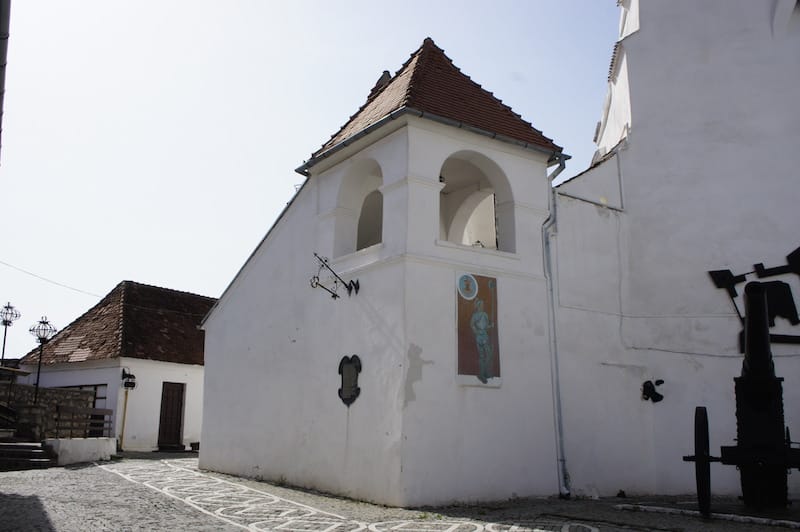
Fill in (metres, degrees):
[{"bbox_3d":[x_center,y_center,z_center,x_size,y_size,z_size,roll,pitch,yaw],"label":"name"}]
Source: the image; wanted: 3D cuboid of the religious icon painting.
[{"bbox_3d":[1.679,1.351,15.488,1.140,2.360,0.050,9,-15,-35],"label":"religious icon painting"}]

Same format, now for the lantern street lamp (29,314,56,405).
[{"bbox_3d":[-9.088,2.399,18.600,0.660,2.160,0.660,6,-13,-24],"label":"lantern street lamp"}]

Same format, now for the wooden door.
[{"bbox_3d":[-7.741,5.060,24.800,0.100,2.150,1.020,-7,-14,28],"label":"wooden door"}]

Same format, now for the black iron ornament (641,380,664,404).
[{"bbox_3d":[5.996,2.957,17.400,0.540,0.540,0.130,4,-13,-18],"label":"black iron ornament"}]

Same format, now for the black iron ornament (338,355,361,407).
[{"bbox_3d":[-1.076,2.436,15.528,0.080,1.070,0.740,9,-15,-35],"label":"black iron ornament"}]

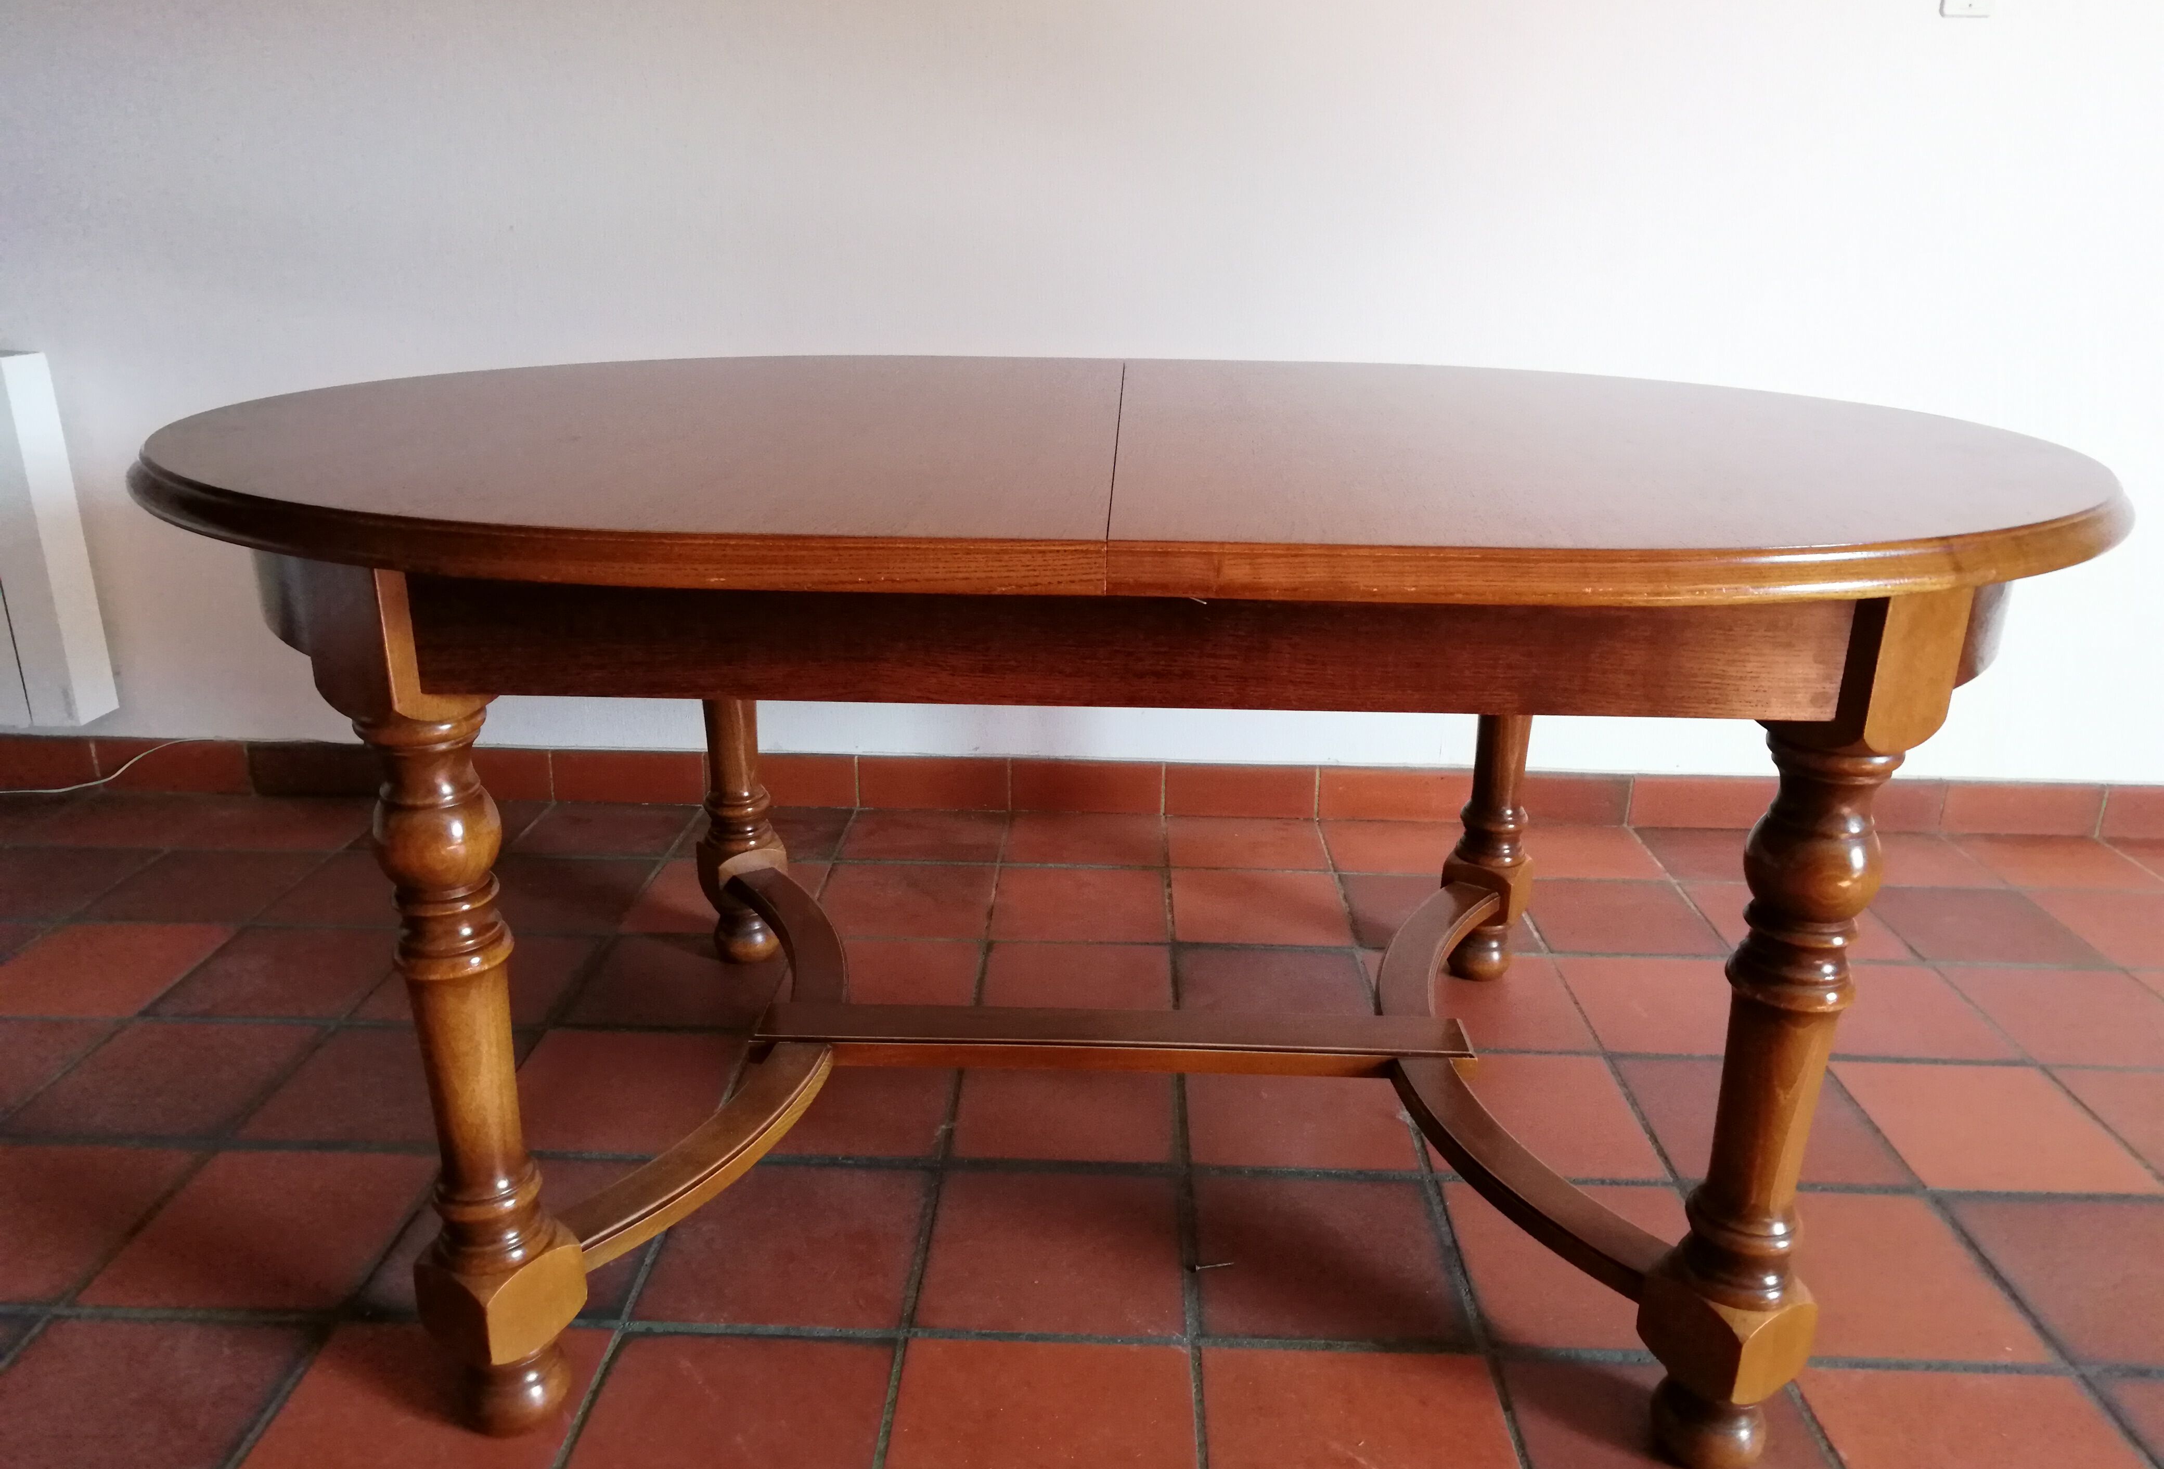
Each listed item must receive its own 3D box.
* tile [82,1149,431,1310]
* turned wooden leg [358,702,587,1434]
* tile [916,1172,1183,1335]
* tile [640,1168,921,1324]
[{"bbox_3d":[-0.798,0.492,1.490,0.245,0.015,0.240,1,19,1],"label":"tile"},{"bbox_3d":[-0.454,0.269,1.129,0.100,0.602,0.100,13,22,31],"label":"turned wooden leg"},{"bbox_3d":[-0.022,0.501,1.450,0.242,0.015,0.240,1,19,1],"label":"tile"},{"bbox_3d":[-0.277,0.490,1.441,0.241,0.015,0.241,1,19,1],"label":"tile"}]

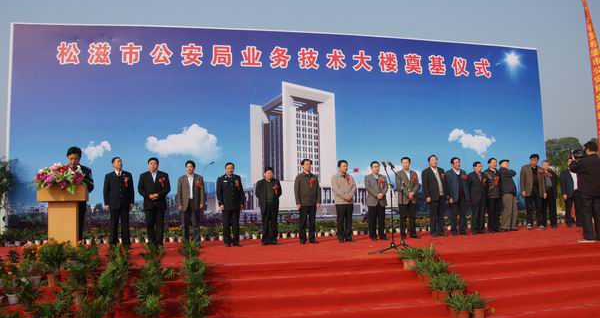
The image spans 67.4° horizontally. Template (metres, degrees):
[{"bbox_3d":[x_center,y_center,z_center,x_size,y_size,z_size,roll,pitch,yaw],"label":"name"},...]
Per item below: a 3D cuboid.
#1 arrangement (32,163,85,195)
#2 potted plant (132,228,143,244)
[{"bbox_3d":[-3.569,0.288,6.650,0.710,0.430,0.420,0,-4,-15],"label":"arrangement"},{"bbox_3d":[-3.503,1.649,9.700,0.220,0.340,0.220,-1,-4,-12],"label":"potted plant"}]

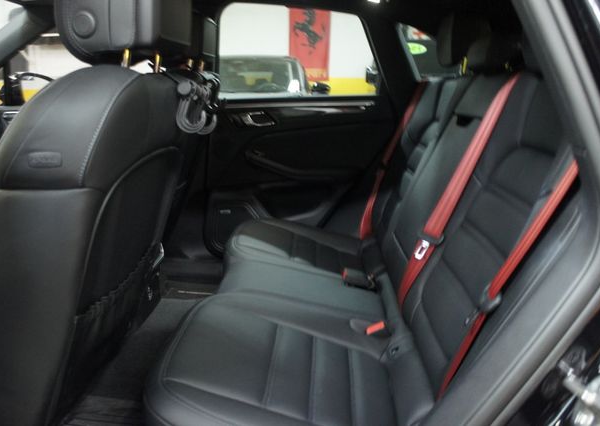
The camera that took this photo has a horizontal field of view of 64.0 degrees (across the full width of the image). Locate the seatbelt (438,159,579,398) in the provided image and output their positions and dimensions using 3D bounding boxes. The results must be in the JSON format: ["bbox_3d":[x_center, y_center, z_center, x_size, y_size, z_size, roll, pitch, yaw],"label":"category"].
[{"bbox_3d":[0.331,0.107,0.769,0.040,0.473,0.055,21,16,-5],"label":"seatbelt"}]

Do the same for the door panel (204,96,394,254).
[{"bbox_3d":[-0.015,-0.143,2.031,0.800,0.660,0.140,0,13,1],"label":"door panel"}]

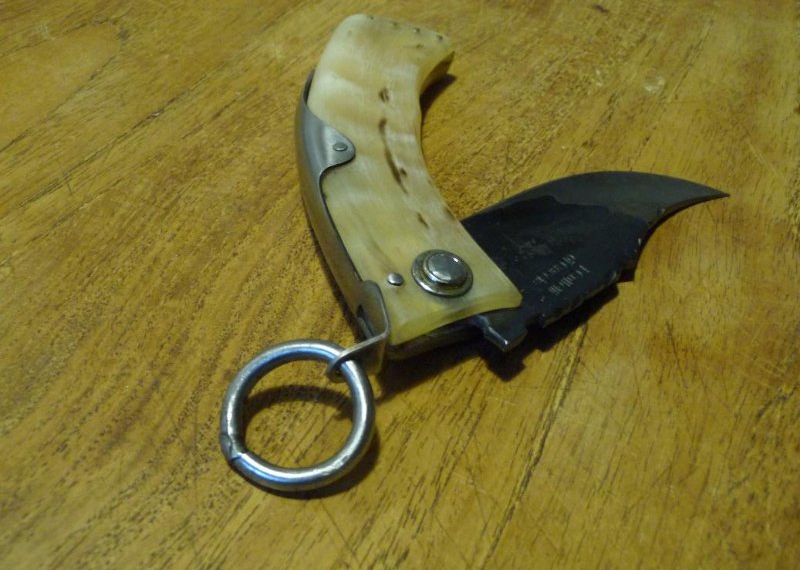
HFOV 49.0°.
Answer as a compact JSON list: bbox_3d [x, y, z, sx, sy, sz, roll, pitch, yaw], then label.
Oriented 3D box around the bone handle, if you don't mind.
[{"bbox_3d":[-0.002,-0.029,0.207,0.041,0.014,0.125,2,43,-9],"label":"bone handle"}]

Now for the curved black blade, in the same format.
[{"bbox_3d":[0.044,-0.010,0.198,0.084,0.005,0.037,-20,50,-29],"label":"curved black blade"}]

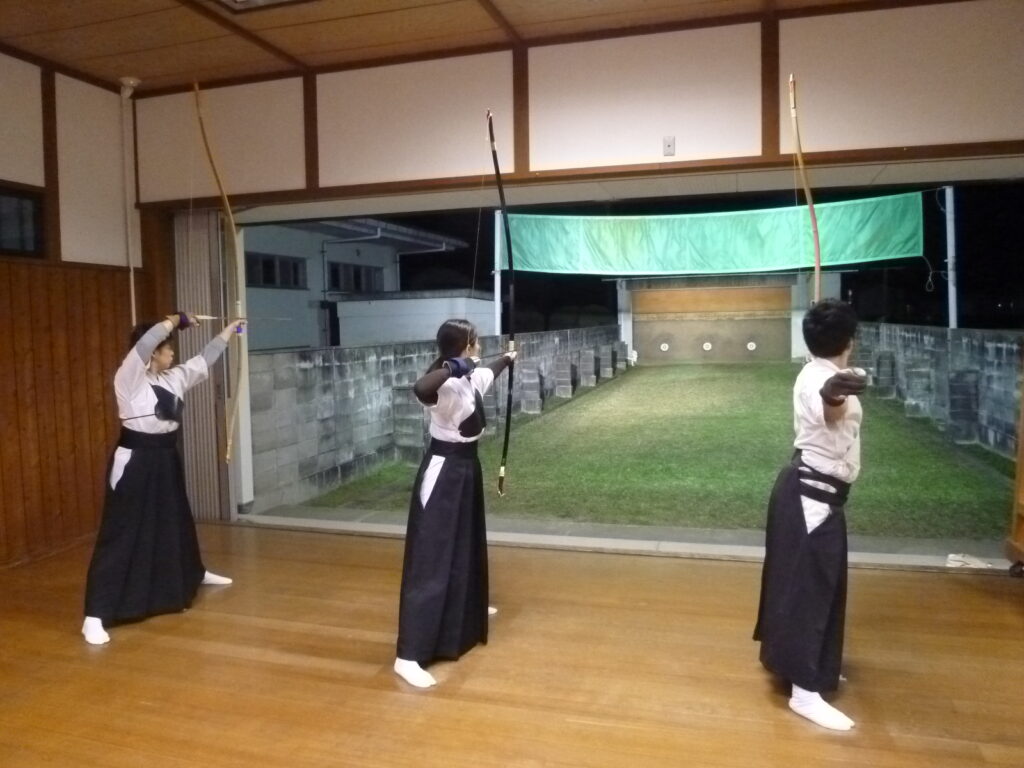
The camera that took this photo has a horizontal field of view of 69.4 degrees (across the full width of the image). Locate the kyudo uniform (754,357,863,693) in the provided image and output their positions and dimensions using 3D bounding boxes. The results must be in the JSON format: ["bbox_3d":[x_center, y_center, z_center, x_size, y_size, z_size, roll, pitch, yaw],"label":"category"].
[{"bbox_3d":[1.212,0.528,3.017,0.452,1.266,0.874,1,5,17],"label":"kyudo uniform"}]

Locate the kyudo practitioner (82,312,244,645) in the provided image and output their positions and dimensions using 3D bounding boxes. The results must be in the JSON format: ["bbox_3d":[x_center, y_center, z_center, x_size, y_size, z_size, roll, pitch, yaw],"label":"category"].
[{"bbox_3d":[-1.837,0.419,3.954,0.442,1.558,1.065,1,5,17],"label":"kyudo practitioner"}]

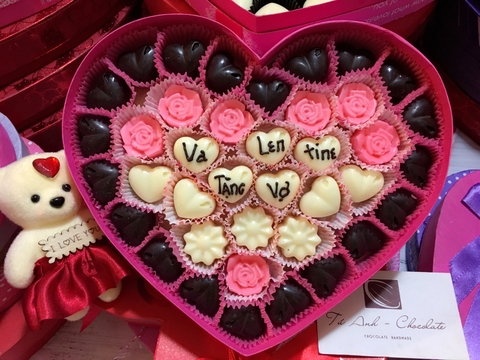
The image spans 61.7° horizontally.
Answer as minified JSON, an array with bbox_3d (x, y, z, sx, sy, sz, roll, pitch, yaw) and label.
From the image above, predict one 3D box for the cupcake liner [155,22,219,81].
[{"bbox_3d":[-0.033,-0.079,0.261,0.039,0.018,0.035,0,86,3],"label":"cupcake liner"}]

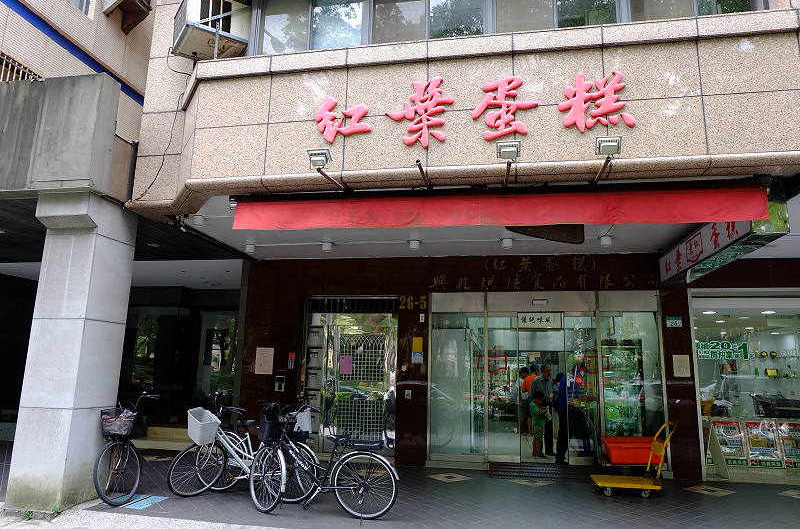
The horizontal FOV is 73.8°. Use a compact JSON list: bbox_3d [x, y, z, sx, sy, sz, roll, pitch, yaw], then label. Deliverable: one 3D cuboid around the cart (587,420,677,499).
[{"bbox_3d":[2.840,2.350,6.460,0.985,0.832,0.518,0,-11,8],"label":"cart"}]

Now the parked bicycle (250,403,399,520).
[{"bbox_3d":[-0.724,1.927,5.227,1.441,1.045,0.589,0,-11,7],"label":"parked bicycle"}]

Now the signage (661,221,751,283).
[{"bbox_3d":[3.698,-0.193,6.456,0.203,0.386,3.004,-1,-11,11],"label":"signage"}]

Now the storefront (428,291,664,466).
[{"bbox_3d":[2.125,1.706,8.030,3.431,2.598,0.203,-1,-11,11],"label":"storefront"}]

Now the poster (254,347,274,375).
[{"bbox_3d":[-2.248,1.612,8.874,0.301,0.426,0.010,-1,-11,11],"label":"poster"}]

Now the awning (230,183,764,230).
[{"bbox_3d":[0.756,-0.552,5.275,5.136,0.436,0.284,-1,-11,11],"label":"awning"}]

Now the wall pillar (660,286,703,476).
[{"bbox_3d":[4.042,1.656,7.759,0.426,2.740,0.325,-1,-11,11],"label":"wall pillar"}]

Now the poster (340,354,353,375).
[{"bbox_3d":[-0.851,1.647,8.716,0.211,0.294,0.010,-1,-11,11],"label":"poster"}]

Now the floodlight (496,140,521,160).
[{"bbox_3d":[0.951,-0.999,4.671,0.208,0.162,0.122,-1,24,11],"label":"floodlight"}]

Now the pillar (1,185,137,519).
[{"bbox_3d":[-3.515,0.877,5.731,0.629,3.187,0.761,-1,-11,11],"label":"pillar"}]

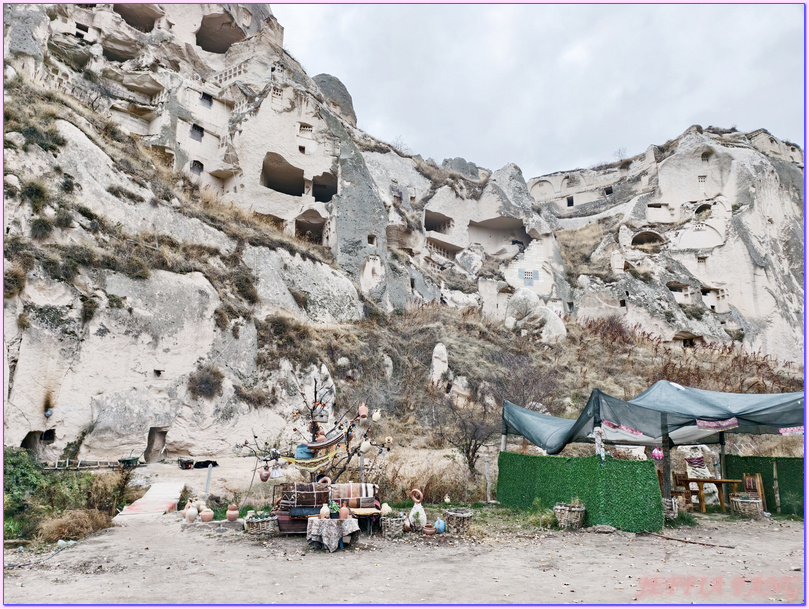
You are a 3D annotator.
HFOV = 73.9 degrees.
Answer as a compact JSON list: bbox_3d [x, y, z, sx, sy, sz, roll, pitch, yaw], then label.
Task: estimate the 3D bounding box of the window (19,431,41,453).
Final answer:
[{"bbox_3d":[-17.025,6.237,24.500,0.850,1.000,0.400,6,-14,-26],"label":"window"}]

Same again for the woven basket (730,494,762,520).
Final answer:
[{"bbox_3d":[7.475,4.444,11.809,0.560,0.370,0.520,-8,-16,30],"label":"woven basket"}]

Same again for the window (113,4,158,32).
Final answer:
[{"bbox_3d":[-26.490,-28.361,53.000,4.000,2.800,1.500,4,-13,-17],"label":"window"}]

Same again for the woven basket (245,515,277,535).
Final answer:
[{"bbox_3d":[-2.431,3.757,9.150,0.500,0.320,0.400,0,-12,0],"label":"woven basket"}]

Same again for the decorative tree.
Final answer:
[{"bbox_3d":[-1.744,2.691,10.200,2.750,2.450,2.000,0,-12,0],"label":"decorative tree"}]

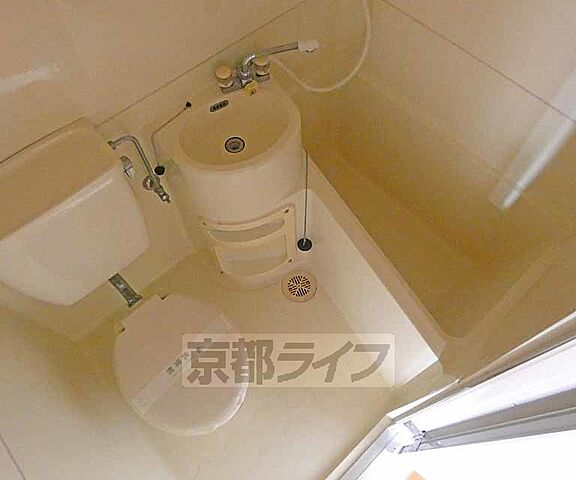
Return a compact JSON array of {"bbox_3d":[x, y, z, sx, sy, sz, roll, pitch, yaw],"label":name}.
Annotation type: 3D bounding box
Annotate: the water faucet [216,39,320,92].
[{"bbox_3d":[-0.050,-0.531,1.222,0.305,0.100,0.090,-20,62,-8],"label":"water faucet"}]

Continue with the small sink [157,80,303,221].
[{"bbox_3d":[-0.169,-0.275,1.279,0.427,0.250,0.347,-26,63,-11],"label":"small sink"}]

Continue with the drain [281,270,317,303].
[{"bbox_3d":[0.050,0.198,1.716,0.152,0.012,0.152,-1,61,2],"label":"drain"}]

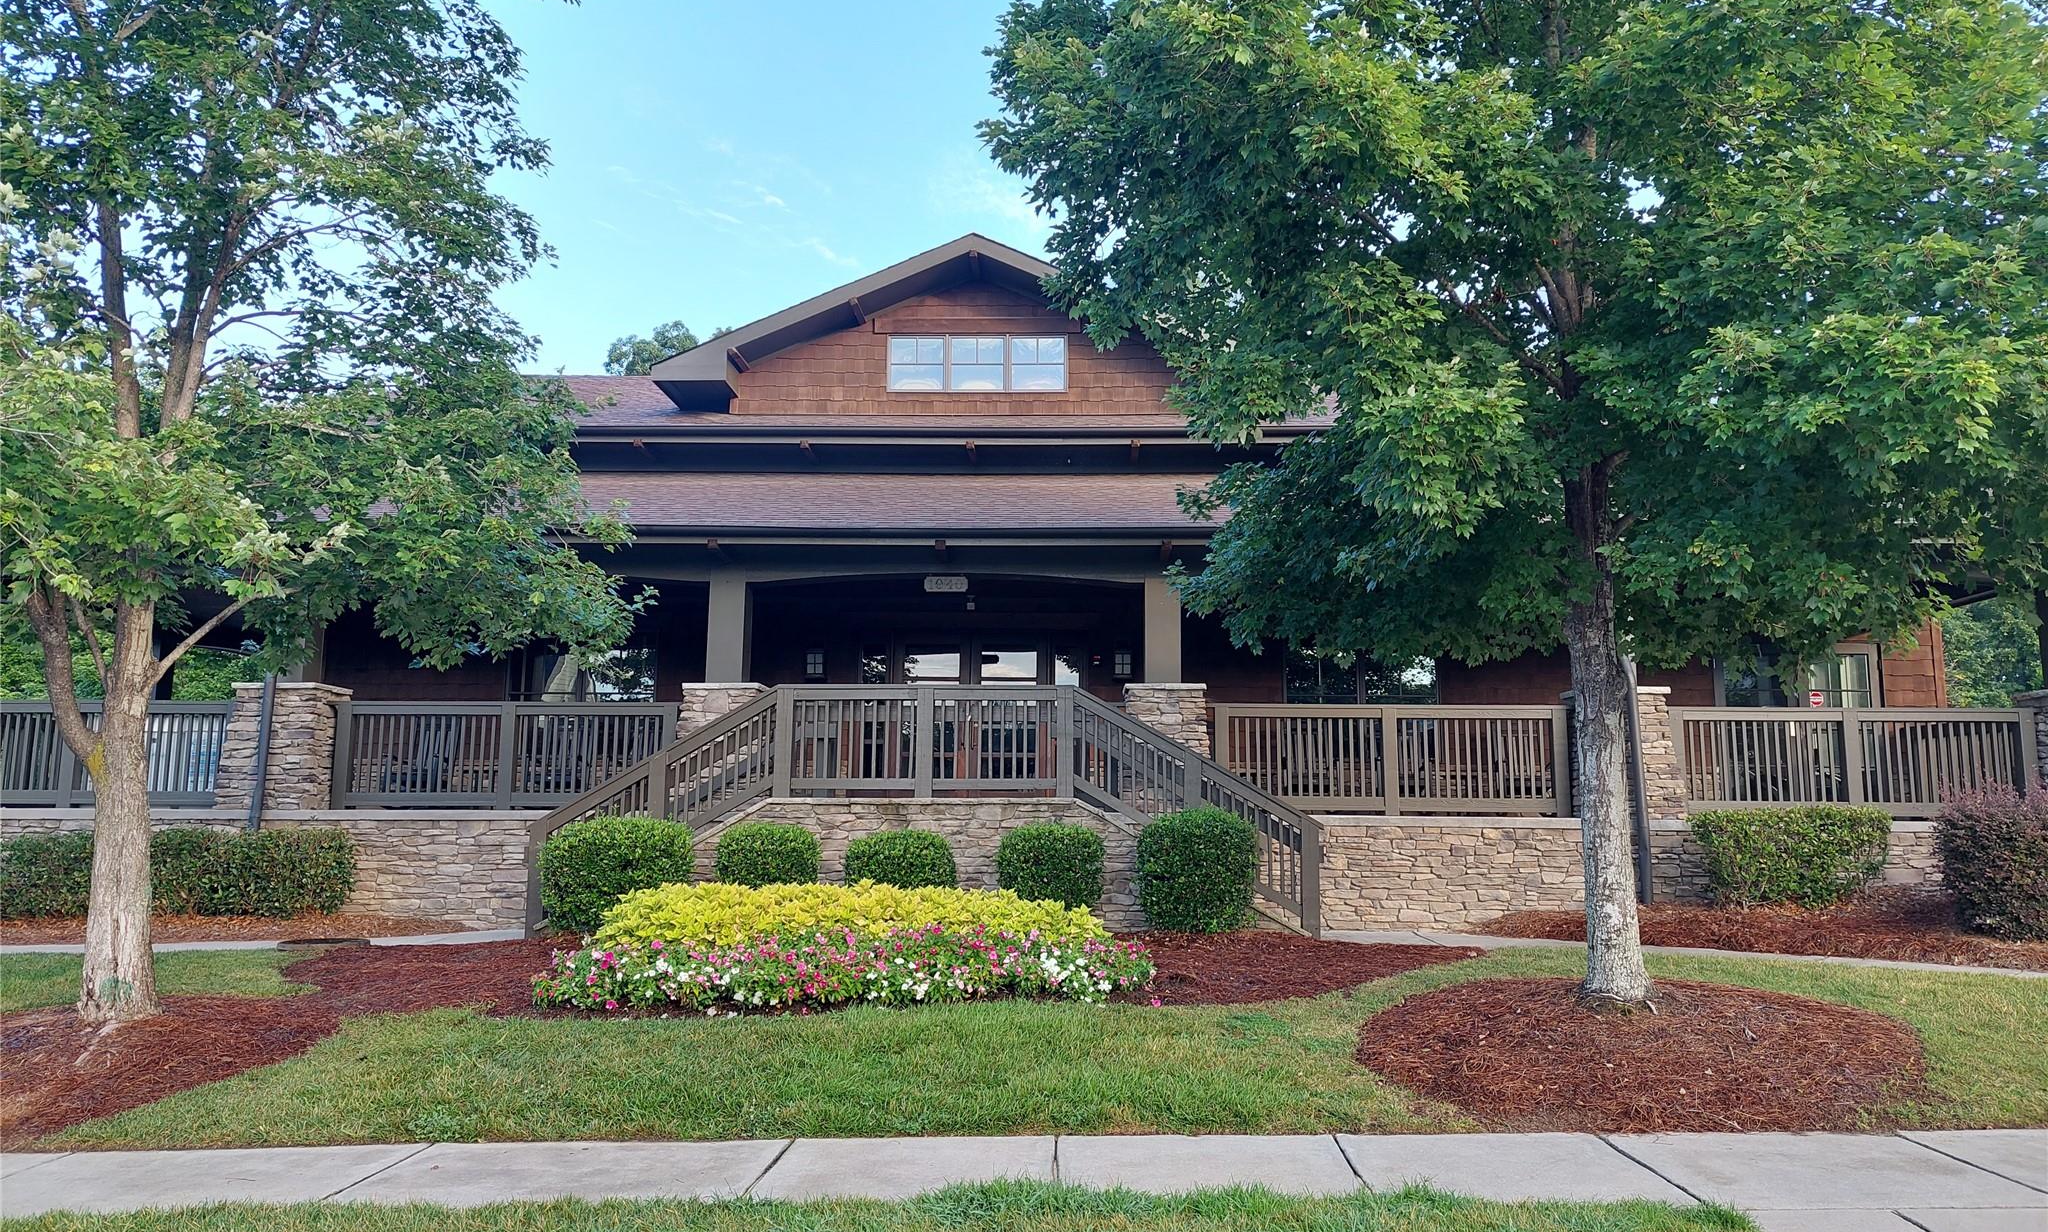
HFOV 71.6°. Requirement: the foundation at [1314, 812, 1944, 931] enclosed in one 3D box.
[{"bbox_3d":[6.044,2.595,14.223,6.200,1.140,0.500,0,-8,1],"label":"foundation"}]

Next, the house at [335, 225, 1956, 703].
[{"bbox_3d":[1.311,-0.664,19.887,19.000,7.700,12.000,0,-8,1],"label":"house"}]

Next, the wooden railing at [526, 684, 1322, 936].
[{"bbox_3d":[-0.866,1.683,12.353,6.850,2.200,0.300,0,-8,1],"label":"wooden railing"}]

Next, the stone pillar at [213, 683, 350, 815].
[{"bbox_3d":[-7.669,1.401,14.989,1.000,1.280,0.950,0,-8,1],"label":"stone pillar"}]

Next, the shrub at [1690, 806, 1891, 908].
[{"bbox_3d":[7.005,2.198,13.051,1.800,0.930,1.150,0,-8,1],"label":"shrub"}]

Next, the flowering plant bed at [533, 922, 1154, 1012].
[{"bbox_3d":[-1.169,2.336,9.584,4.000,0.450,1.200,0,-8,1],"label":"flowering plant bed"}]

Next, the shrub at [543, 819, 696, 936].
[{"bbox_3d":[-3.313,2.096,11.577,1.230,0.960,1.150,0,-8,1],"label":"shrub"}]

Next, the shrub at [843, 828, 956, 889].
[{"bbox_3d":[-1.032,2.161,11.629,0.900,0.820,0.900,0,-8,1],"label":"shrub"}]

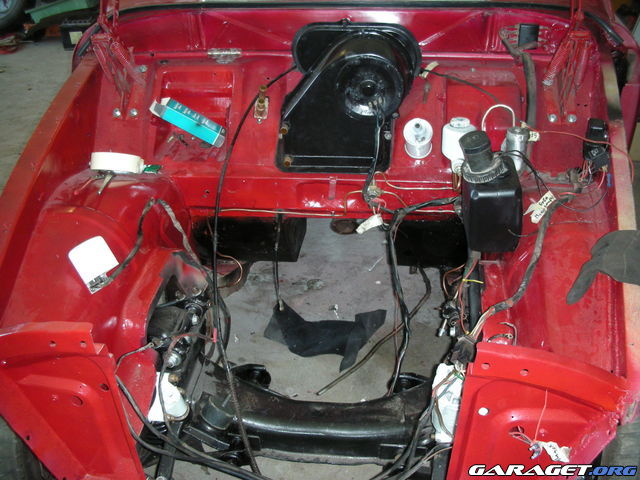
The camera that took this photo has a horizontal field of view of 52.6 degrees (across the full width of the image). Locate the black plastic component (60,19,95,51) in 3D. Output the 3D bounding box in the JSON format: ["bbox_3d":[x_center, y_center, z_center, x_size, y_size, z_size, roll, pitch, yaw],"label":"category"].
[{"bbox_3d":[-1.398,-1.247,3.869,0.235,0.175,0.160,0,39,0],"label":"black plastic component"}]

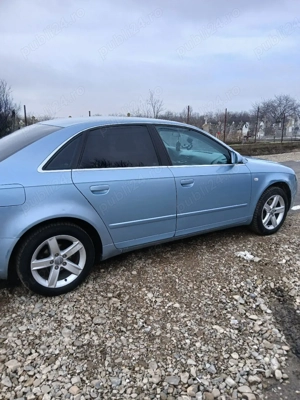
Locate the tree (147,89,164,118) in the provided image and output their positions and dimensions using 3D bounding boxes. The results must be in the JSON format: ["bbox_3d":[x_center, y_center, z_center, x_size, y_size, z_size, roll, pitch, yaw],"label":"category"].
[{"bbox_3d":[0.629,-9.953,34.622,2.200,5.360,2.200,0,14,0],"label":"tree"}]

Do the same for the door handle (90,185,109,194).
[{"bbox_3d":[-0.405,-0.083,2.425,0.165,0.072,0.050,-5,14,-31],"label":"door handle"}]

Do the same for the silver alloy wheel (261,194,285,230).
[{"bbox_3d":[1.498,0.143,3.795,0.445,0.445,0.180,-8,16,-31],"label":"silver alloy wheel"}]

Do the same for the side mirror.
[{"bbox_3d":[0.917,-0.442,3.148,0.110,0.135,0.180,-5,15,-19],"label":"side mirror"}]

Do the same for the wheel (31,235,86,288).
[{"bbox_3d":[-0.754,0.476,2.449,0.445,0.445,0.180,-8,16,-31],"label":"wheel"}]

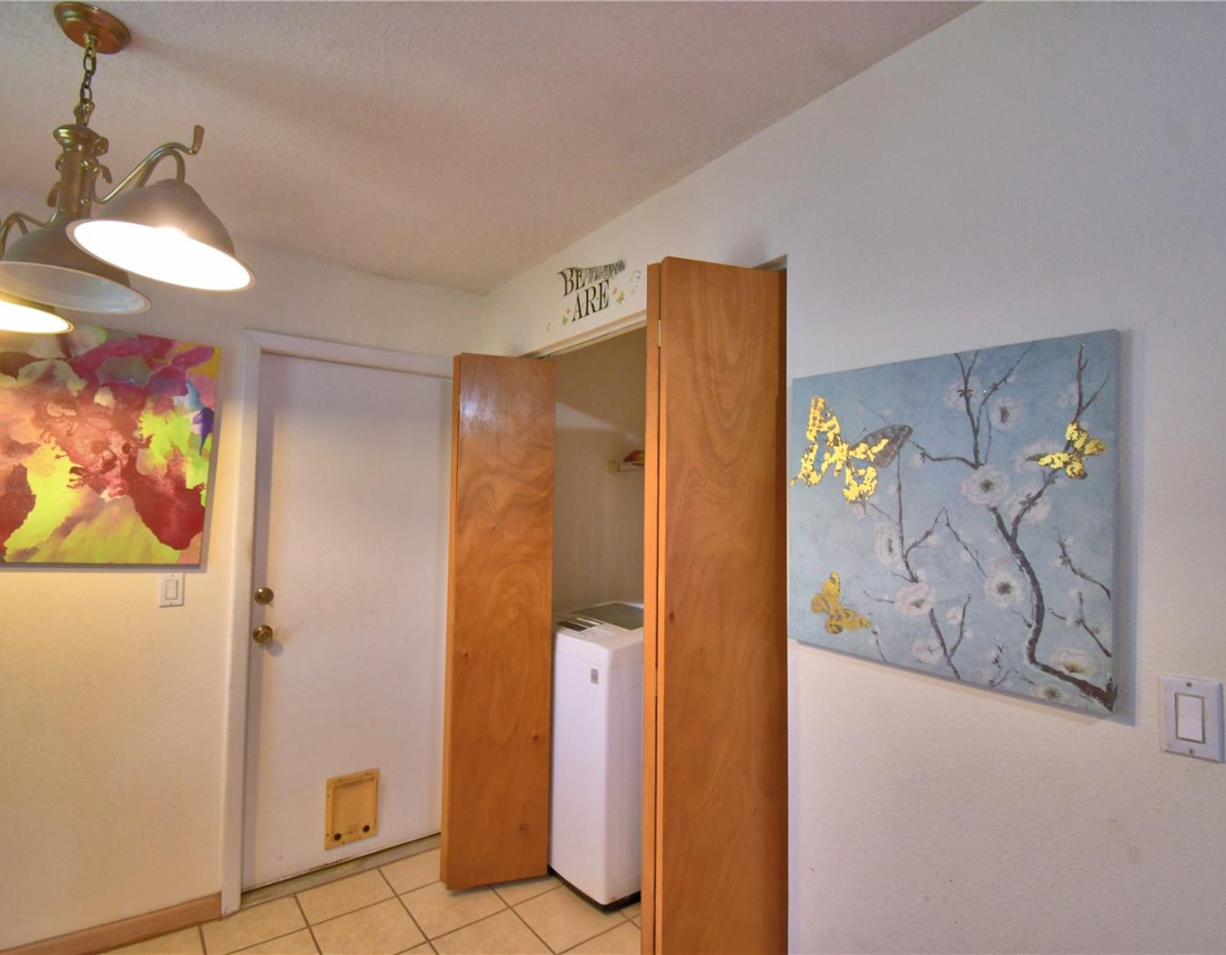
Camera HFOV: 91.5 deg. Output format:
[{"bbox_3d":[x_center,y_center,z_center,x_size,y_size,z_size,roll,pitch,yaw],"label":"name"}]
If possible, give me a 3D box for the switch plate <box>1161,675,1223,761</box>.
[{"bbox_3d":[0.850,0.354,0.879,0.008,0.115,0.070,3,-2,-37],"label":"switch plate"}]

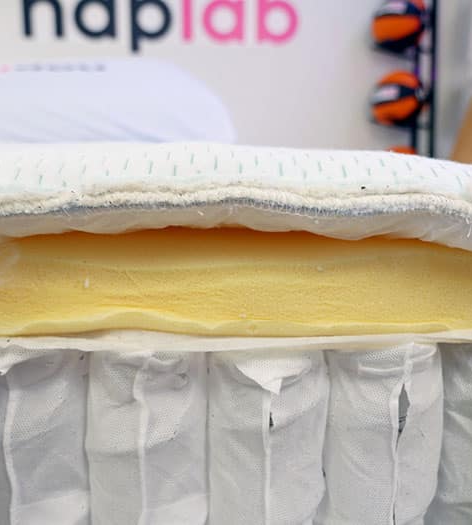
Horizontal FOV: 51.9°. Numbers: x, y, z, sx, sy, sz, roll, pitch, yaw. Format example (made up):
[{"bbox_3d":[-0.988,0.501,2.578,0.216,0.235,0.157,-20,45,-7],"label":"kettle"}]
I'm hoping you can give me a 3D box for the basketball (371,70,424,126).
[{"bbox_3d":[0.732,-0.744,2.210,0.237,0.237,0.237,1,5,17],"label":"basketball"}]

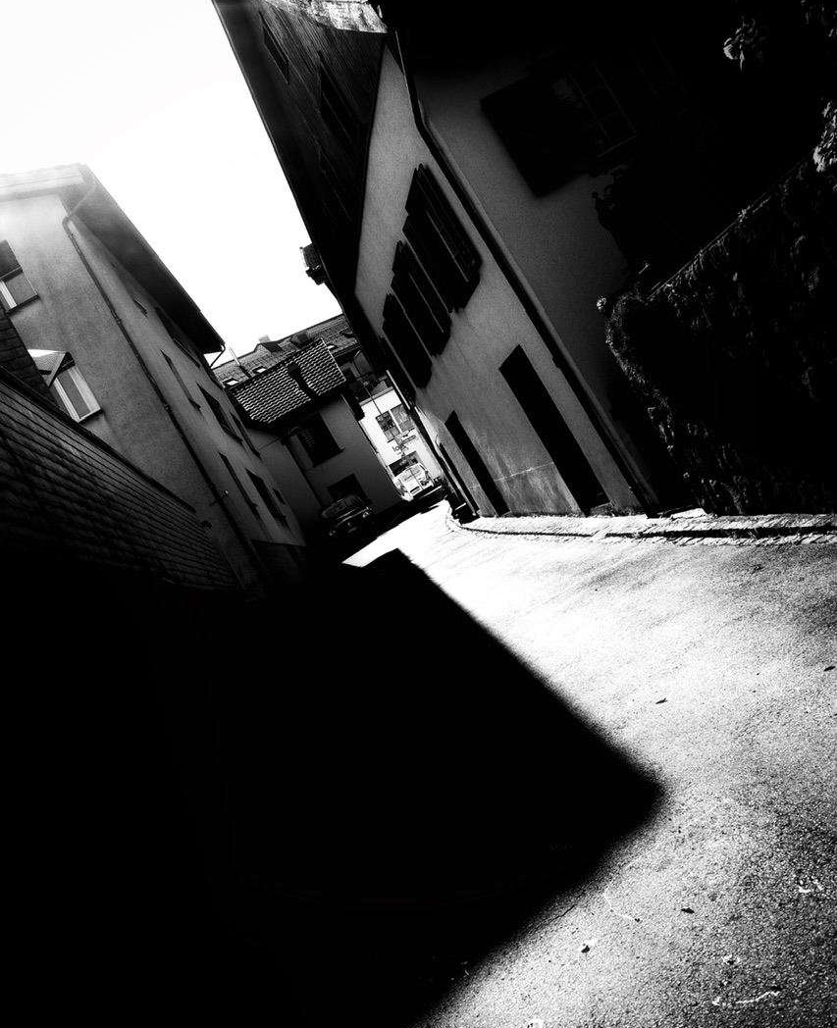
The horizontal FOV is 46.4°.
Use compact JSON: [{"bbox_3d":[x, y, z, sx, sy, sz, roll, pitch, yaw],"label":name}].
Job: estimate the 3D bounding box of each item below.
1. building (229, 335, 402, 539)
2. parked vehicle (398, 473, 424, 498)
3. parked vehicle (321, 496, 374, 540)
[{"bbox_3d":[-4.280,-2.921,42.235,5.000,7.900,6.400,-30,-2,0],"label":"building"},{"bbox_3d":[-0.348,-1.631,51.113,1.780,1.620,4.300,-30,0,3],"label":"parked vehicle"},{"bbox_3d":[-2.348,0.241,32.570,1.740,1.470,4.100,-30,2,-4],"label":"parked vehicle"}]

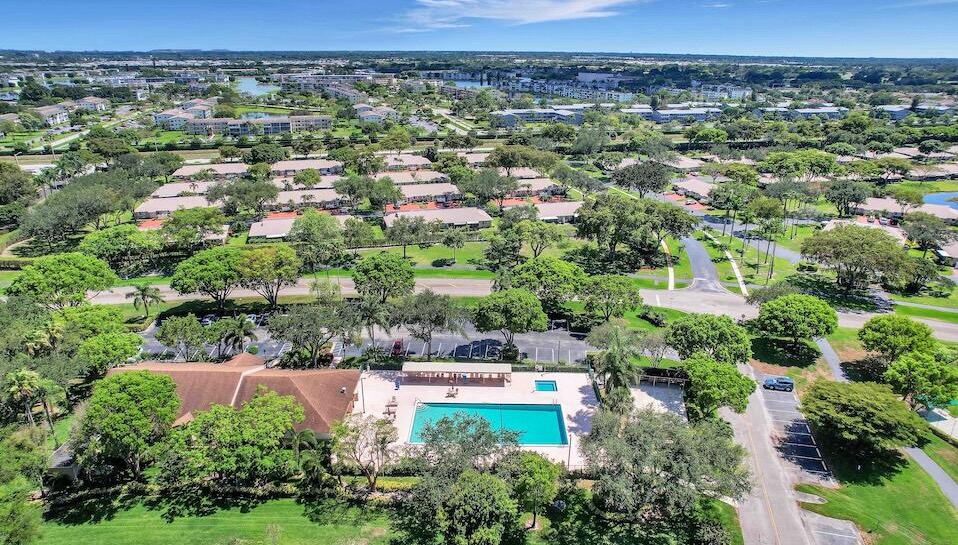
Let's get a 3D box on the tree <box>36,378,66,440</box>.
[{"bbox_3d":[-62.770,20.860,86.810,4.400,10.500,4.400,0,21,0],"label":"tree"}]

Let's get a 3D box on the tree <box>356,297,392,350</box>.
[{"bbox_3d":[-18.482,9.692,104.009,6.000,10.400,6.000,0,21,0],"label":"tree"}]

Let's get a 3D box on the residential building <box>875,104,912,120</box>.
[{"bbox_3d":[367.706,-142.873,522.026,15.000,8.000,24.000,-8,22,-21],"label":"residential building"}]

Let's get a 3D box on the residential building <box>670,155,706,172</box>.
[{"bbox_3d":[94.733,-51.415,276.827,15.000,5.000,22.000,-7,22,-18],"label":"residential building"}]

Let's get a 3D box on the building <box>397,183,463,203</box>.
[{"bbox_3d":[-22.070,-30.410,218.930,30.000,4.900,16.000,-6,22,-17],"label":"building"}]

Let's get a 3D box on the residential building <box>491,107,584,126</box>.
[{"bbox_3d":[42.000,-117.230,441.470,70.000,9.800,30.000,-5,21,-13],"label":"residential building"}]

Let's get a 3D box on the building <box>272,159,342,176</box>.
[{"bbox_3d":[-77.050,-47.970,263.920,31.000,4.900,16.000,-6,22,-16],"label":"building"}]

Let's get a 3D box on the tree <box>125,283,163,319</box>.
[{"bbox_3d":[-73.050,6.430,128.750,8.200,7.600,7.800,0,21,0],"label":"tree"}]

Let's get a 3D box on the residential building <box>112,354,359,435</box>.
[{"bbox_3d":[-37.330,17.980,89.300,37.000,6.600,21.000,1,21,1],"label":"residential building"}]

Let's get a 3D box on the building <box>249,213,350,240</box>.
[{"bbox_3d":[-50.490,-13.350,172.581,31.000,4.800,13.500,-4,21,-13],"label":"building"}]

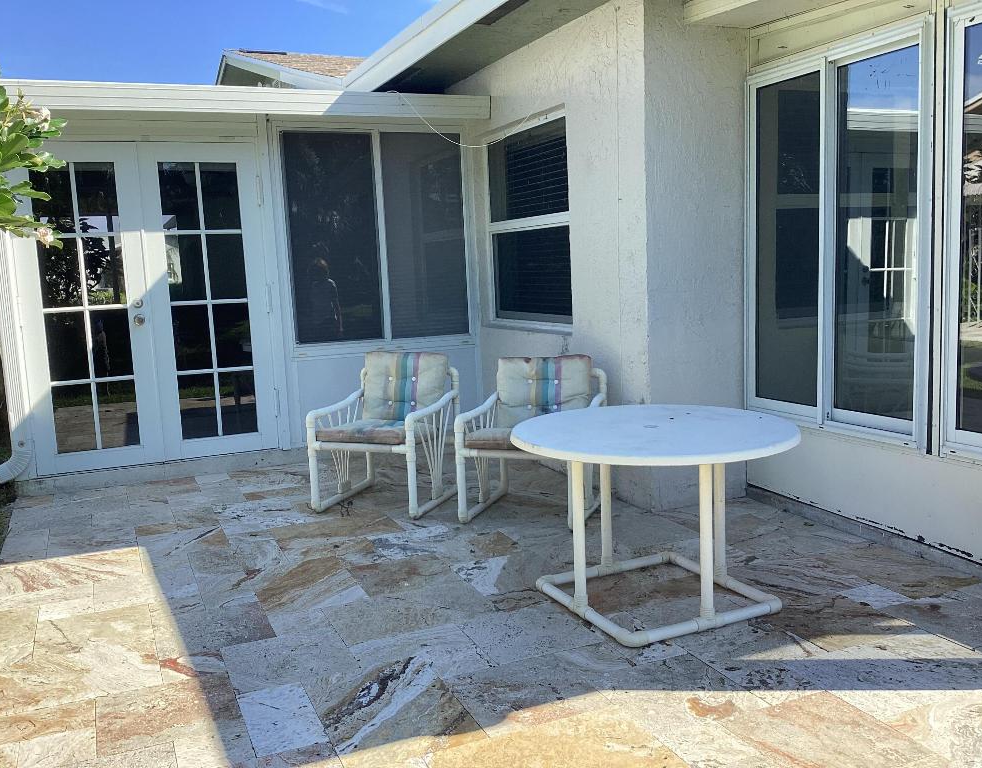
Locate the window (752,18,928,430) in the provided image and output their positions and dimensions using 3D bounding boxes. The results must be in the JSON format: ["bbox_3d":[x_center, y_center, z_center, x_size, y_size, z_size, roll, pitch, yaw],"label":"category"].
[{"bbox_3d":[1.571,-0.646,4.269,0.090,1.729,1.181,-5,8,-21],"label":"window"}]

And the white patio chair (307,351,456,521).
[{"bbox_3d":[-0.589,0.265,5.173,0.635,0.820,0.630,1,8,21],"label":"white patio chair"}]

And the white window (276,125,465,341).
[{"bbox_3d":[-0.777,-1.018,6.381,1.300,1.452,0.080,-5,8,-21],"label":"white window"}]

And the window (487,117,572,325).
[{"bbox_3d":[0.222,-1.053,6.123,0.080,1.291,1.371,-5,8,-21],"label":"window"}]

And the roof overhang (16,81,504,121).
[{"bbox_3d":[-1.467,-1.815,5.918,3.109,0.158,0.120,-5,8,-21],"label":"roof overhang"}]

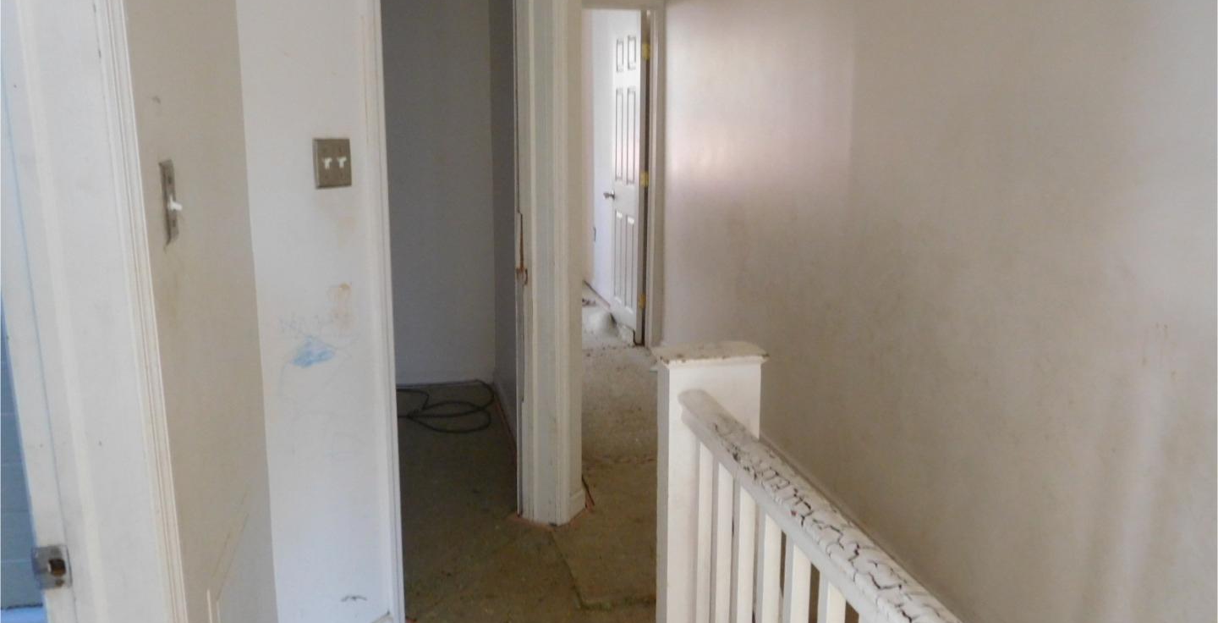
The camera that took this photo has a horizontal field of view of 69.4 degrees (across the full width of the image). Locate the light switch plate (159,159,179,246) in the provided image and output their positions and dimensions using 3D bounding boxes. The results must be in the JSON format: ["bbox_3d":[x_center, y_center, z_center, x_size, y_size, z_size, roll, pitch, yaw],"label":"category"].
[{"bbox_3d":[-0.636,-0.161,1.276,0.008,0.115,0.071,-2,13,-13],"label":"light switch plate"}]

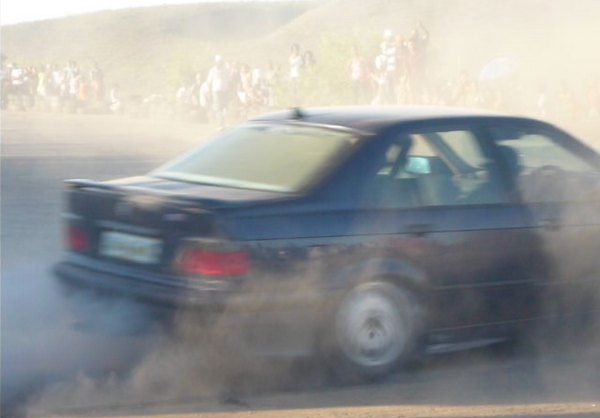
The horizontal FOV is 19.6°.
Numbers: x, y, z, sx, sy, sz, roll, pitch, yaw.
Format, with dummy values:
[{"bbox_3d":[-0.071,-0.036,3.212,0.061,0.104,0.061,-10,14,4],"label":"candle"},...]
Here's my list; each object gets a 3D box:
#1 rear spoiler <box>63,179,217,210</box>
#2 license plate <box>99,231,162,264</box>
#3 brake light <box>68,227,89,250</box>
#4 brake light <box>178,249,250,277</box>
[{"bbox_3d":[-0.798,-0.062,8.767,0.180,0.075,1.220,-3,7,-42],"label":"rear spoiler"},{"bbox_3d":[-0.856,0.199,8.745,0.020,0.115,0.520,-3,7,-42],"label":"license plate"},{"bbox_3d":[-1.175,0.155,9.225,0.170,0.120,0.400,-3,7,-42],"label":"brake light"},{"bbox_3d":[-0.390,0.253,8.379,0.170,0.120,0.400,-3,7,-42],"label":"brake light"}]

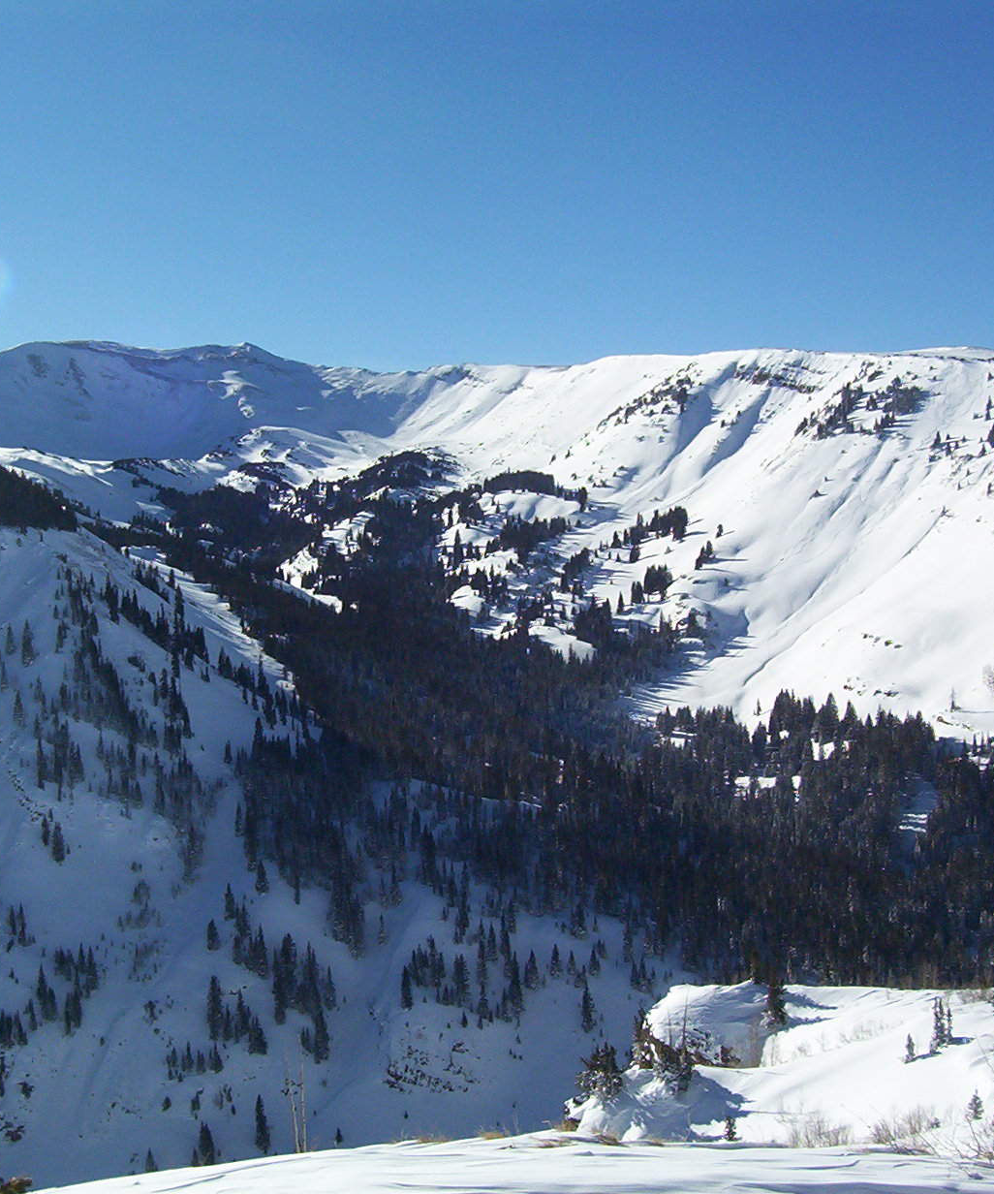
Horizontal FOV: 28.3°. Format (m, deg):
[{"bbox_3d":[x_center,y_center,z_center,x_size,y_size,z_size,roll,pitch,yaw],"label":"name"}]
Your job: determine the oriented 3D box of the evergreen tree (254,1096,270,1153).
[{"bbox_3d":[-71.518,160.839,600.000,4.400,17.500,4.400,-3,2,0],"label":"evergreen tree"}]

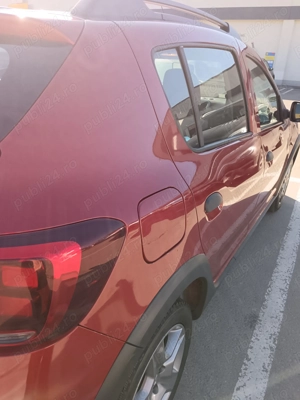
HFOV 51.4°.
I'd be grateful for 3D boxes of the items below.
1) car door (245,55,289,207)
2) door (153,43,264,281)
[{"bbox_3d":[0.831,-0.415,2.186,0.220,1.050,0.990,16,27,28],"label":"car door"},{"bbox_3d":[0.323,-0.102,1.421,0.220,1.060,1.030,16,27,28],"label":"door"}]

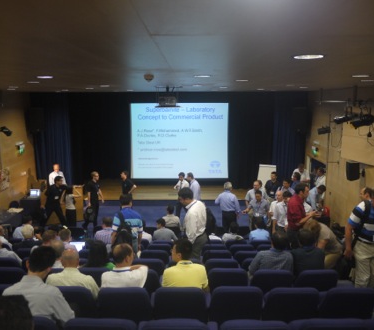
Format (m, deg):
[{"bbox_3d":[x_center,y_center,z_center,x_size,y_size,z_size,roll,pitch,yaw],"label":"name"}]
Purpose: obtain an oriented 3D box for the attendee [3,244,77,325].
[{"bbox_3d":[-1.140,1.251,2.930,0.560,1.240,0.750,1,10,11],"label":"attendee"}]

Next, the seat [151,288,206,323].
[{"bbox_3d":[-0.060,1.540,3.791,0.520,0.830,0.580,0,10,0],"label":"seat"}]

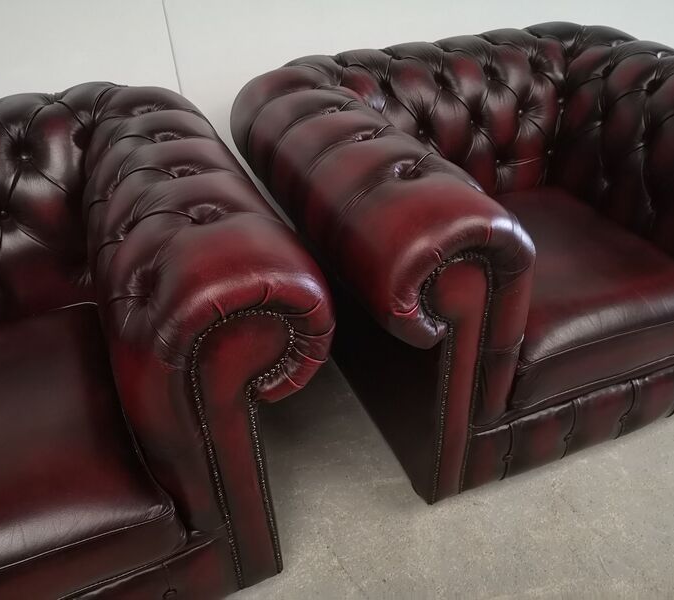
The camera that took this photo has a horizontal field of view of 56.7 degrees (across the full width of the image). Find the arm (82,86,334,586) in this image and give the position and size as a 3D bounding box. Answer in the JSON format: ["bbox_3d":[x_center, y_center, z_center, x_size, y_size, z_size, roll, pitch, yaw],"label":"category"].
[{"bbox_3d":[-0.297,0.014,1.290,0.264,0.702,0.876,-17,41,-18],"label":"arm"}]

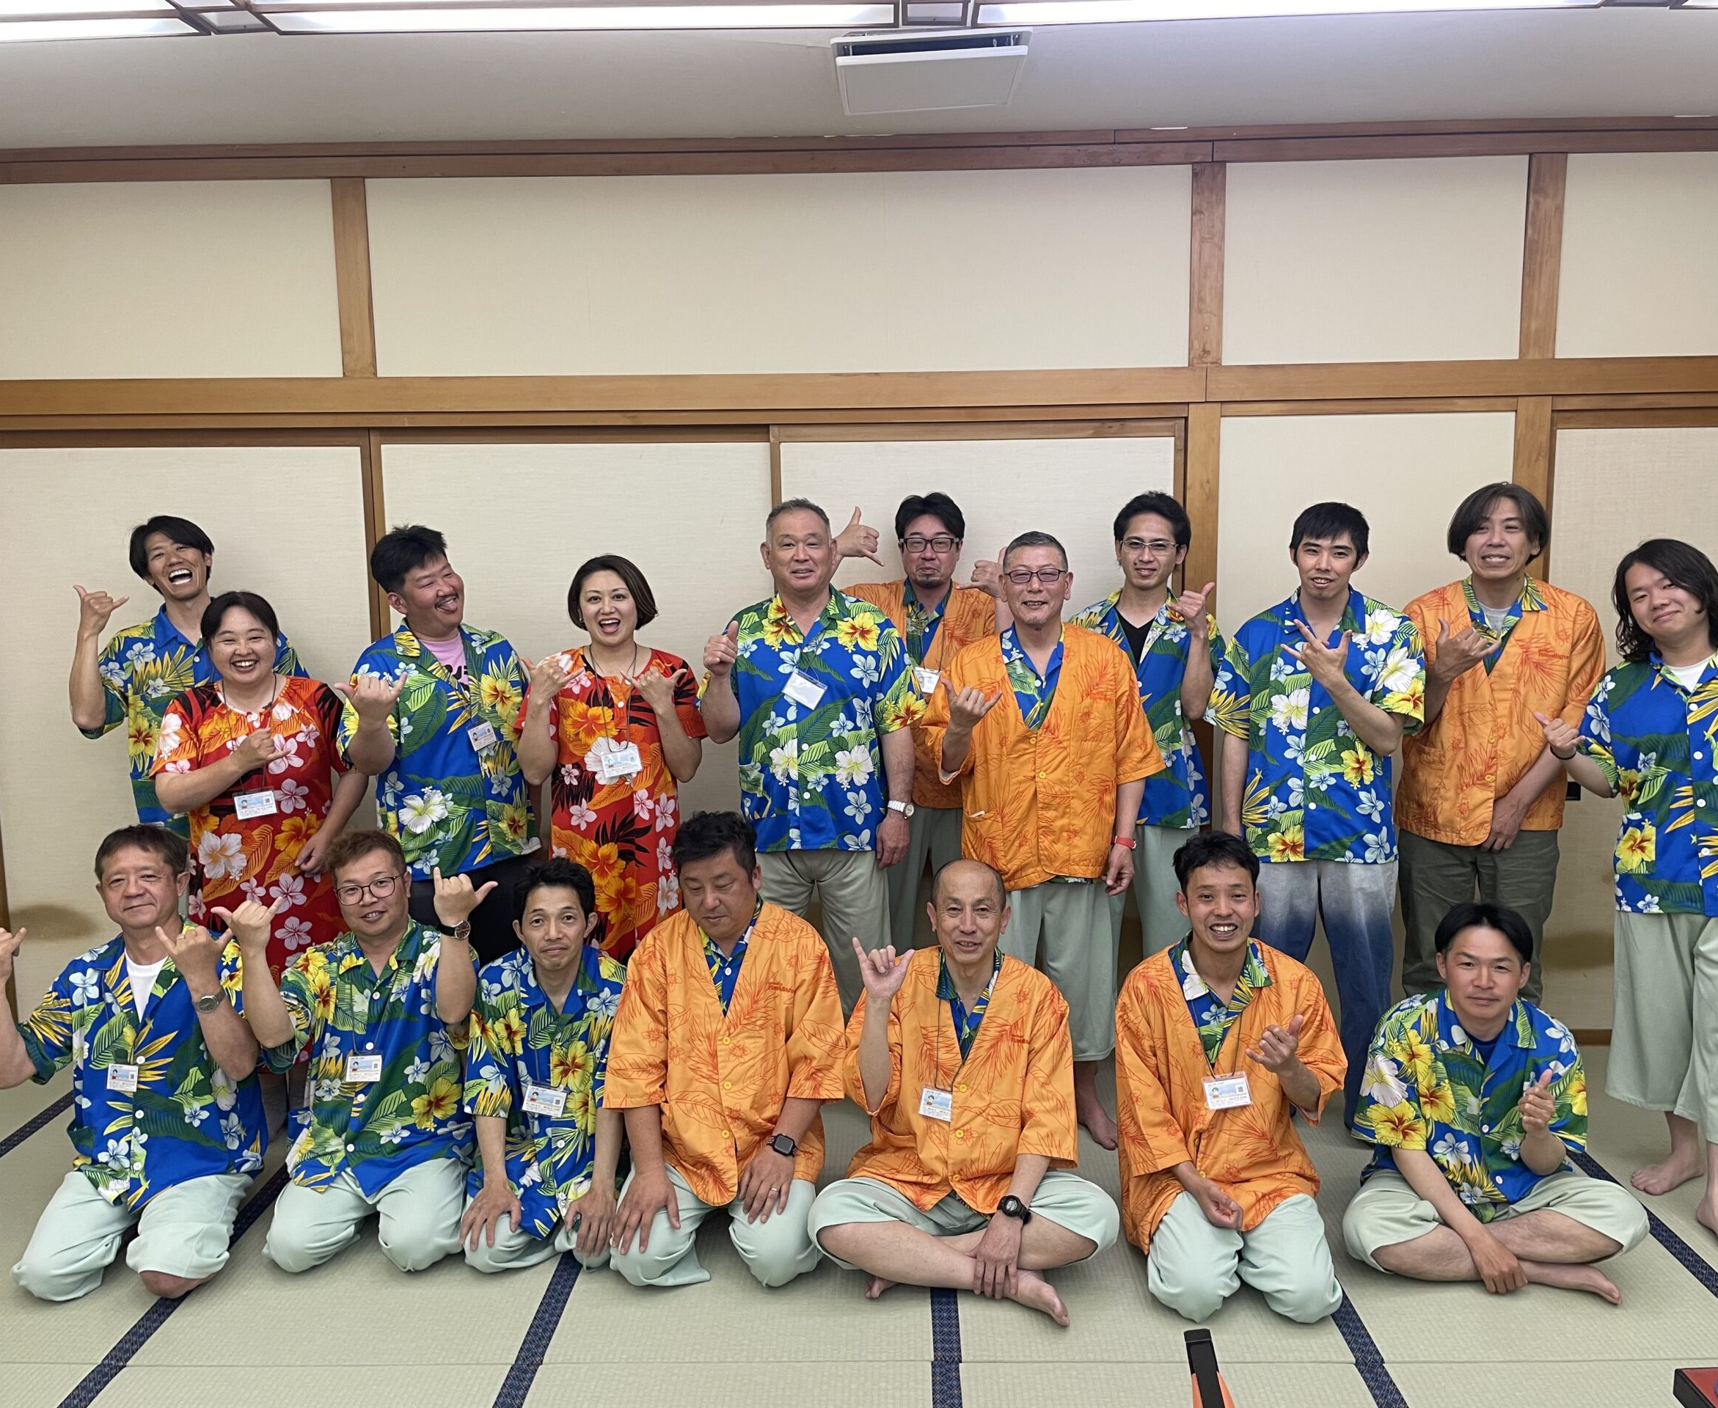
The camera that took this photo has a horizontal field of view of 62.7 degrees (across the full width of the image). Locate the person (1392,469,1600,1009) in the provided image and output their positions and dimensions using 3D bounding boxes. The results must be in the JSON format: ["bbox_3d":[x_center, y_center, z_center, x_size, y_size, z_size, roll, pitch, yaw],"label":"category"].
[{"bbox_3d":[1.795,0.271,3.975,0.570,1.755,0.400,3,9,25],"label":"person"}]

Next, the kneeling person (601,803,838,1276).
[{"bbox_3d":[-0.310,0.781,3.442,0.570,1.035,0.660,0,8,7],"label":"kneeling person"}]

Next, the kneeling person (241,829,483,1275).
[{"bbox_3d":[-1.201,0.790,3.470,0.630,0.950,0.660,-2,8,-11],"label":"kneeling person"}]

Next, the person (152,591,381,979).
[{"bbox_3d":[-1.537,0.475,3.674,0.560,1.525,0.420,-4,9,-19],"label":"person"}]

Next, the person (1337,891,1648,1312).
[{"bbox_3d":[1.494,0.883,3.392,0.710,0.800,0.680,1,8,15],"label":"person"}]

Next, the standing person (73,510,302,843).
[{"bbox_3d":[-1.906,0.339,4.169,0.600,1.760,0.380,-2,8,-9],"label":"standing person"}]

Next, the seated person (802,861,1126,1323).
[{"bbox_3d":[0.248,0.846,3.339,0.730,0.920,0.700,0,8,3],"label":"seated person"}]

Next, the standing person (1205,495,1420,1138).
[{"bbox_3d":[1.195,0.340,3.703,0.560,1.710,0.420,2,9,21],"label":"standing person"}]

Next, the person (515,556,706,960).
[{"bbox_3d":[-0.677,0.408,3.984,0.530,1.640,0.340,-1,8,-5],"label":"person"}]

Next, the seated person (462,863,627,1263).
[{"bbox_3d":[-0.753,0.823,3.446,0.450,0.880,0.660,-2,8,-8],"label":"seated person"}]

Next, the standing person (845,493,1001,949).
[{"bbox_3d":[0.207,0.283,4.057,0.560,1.750,0.420,0,8,3],"label":"standing person"}]

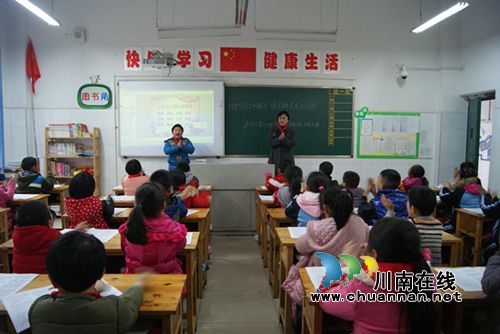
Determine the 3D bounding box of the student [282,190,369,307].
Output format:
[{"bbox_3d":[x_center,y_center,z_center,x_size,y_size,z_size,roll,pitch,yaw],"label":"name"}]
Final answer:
[{"bbox_3d":[0.451,0.657,2.369,0.460,1.077,0.580,-1,6,-11],"label":"student"}]

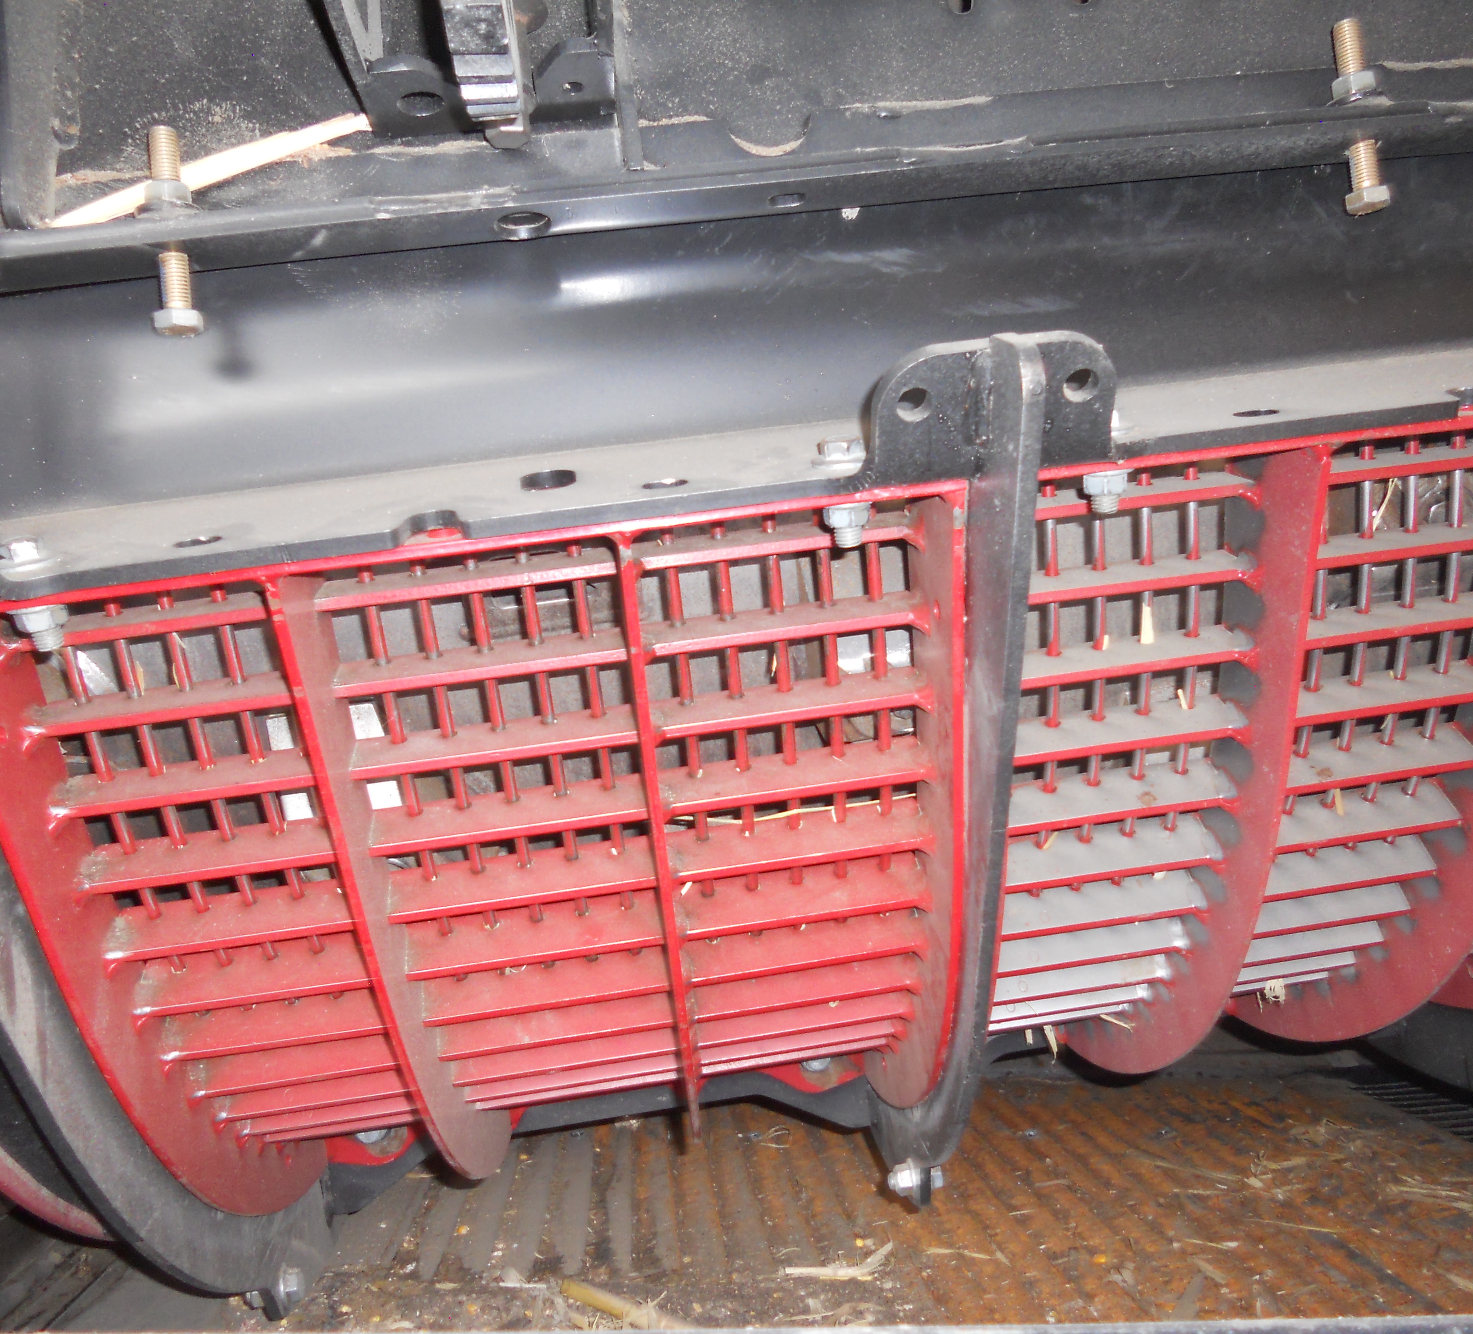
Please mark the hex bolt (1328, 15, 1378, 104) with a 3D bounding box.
[{"bbox_3d":[0.289,-0.284,0.650,0.021,0.037,0.021,-7,-1,0],"label":"hex bolt"}]

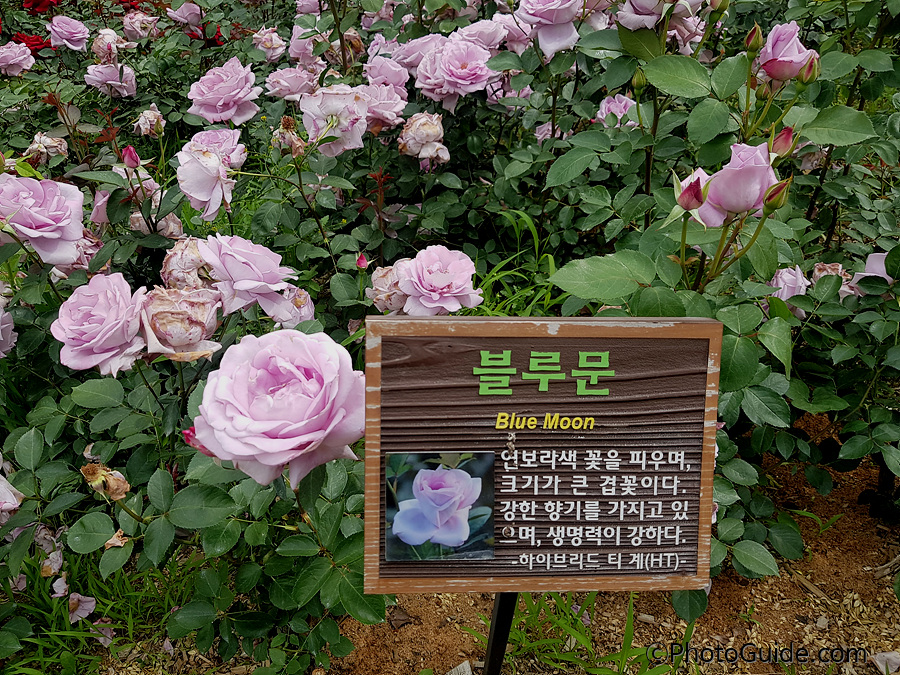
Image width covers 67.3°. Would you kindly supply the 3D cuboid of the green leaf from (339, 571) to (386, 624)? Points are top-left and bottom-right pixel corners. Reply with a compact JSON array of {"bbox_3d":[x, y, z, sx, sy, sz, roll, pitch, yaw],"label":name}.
[{"bbox_3d":[-0.094,0.285,0.740,0.044,0.014,0.070,-35,64,-28],"label":"green leaf"}]

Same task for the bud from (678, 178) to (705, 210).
[{"bbox_3d":[0.217,-0.130,0.610,0.025,0.031,0.025,13,29,19],"label":"bud"}]

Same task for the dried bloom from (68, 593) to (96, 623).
[{"bbox_3d":[-0.609,0.447,1.120,0.047,0.025,0.045,0,32,0],"label":"dried bloom"}]

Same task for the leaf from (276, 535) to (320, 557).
[{"bbox_3d":[-0.155,0.212,0.690,0.045,0.012,0.028,-2,37,-2],"label":"leaf"}]

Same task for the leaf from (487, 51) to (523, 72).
[{"bbox_3d":[0.085,-0.429,1.050,0.057,0.014,0.042,-9,38,-12],"label":"leaf"}]

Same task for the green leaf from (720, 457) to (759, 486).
[{"bbox_3d":[0.373,0.175,0.869,0.047,0.012,0.036,29,67,30],"label":"green leaf"}]

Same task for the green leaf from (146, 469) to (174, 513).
[{"bbox_3d":[-0.306,0.164,0.720,0.032,0.012,0.054,-18,61,-11],"label":"green leaf"}]

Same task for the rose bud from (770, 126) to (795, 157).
[{"bbox_3d":[0.314,-0.185,0.640,0.023,0.031,0.023,27,27,24],"label":"rose bud"}]

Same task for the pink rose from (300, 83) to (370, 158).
[{"bbox_3d":[-0.190,-0.353,1.100,0.112,0.110,0.080,3,28,5],"label":"pink rose"}]

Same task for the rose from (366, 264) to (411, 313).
[{"bbox_3d":[-0.084,-0.070,0.970,0.077,0.077,0.075,4,29,8],"label":"rose"}]

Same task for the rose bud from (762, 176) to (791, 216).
[{"bbox_3d":[0.291,-0.126,0.600,0.019,0.038,0.019,33,13,16],"label":"rose bud"}]

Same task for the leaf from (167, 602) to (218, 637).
[{"bbox_3d":[-0.333,0.368,0.880,0.059,0.012,0.044,-7,50,-6],"label":"leaf"}]

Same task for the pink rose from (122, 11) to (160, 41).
[{"bbox_3d":[-0.639,-0.646,1.400,0.078,0.058,0.075,-19,41,-23],"label":"pink rose"}]

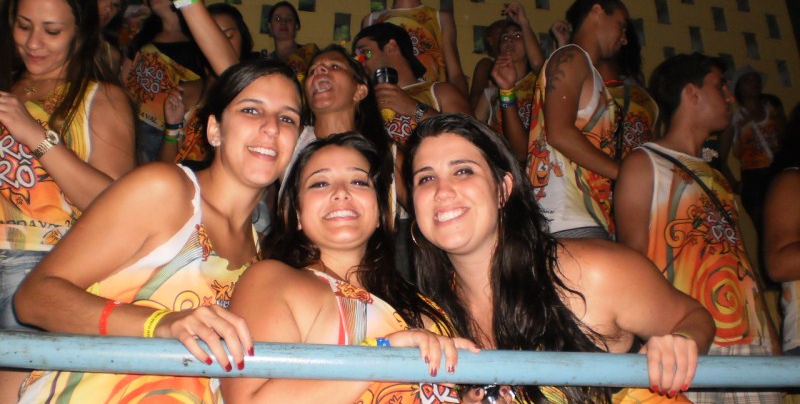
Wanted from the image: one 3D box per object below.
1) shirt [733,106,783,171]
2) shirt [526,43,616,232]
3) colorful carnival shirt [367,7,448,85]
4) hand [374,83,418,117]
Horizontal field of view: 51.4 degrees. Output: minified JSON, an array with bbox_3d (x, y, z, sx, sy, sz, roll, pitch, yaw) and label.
[{"bbox_3d":[2.185,-0.371,5.100,0.350,0.450,0.240,-2,-24,1],"label":"shirt"},{"bbox_3d":[0.526,-0.144,2.630,0.270,0.660,0.400,-2,-24,-1],"label":"shirt"},{"bbox_3d":[0.031,-0.673,3.930,0.420,0.630,0.260,-1,-24,-2],"label":"colorful carnival shirt"},{"bbox_3d":[-0.011,-0.314,2.550,0.130,0.105,0.090,6,-25,-17],"label":"hand"}]

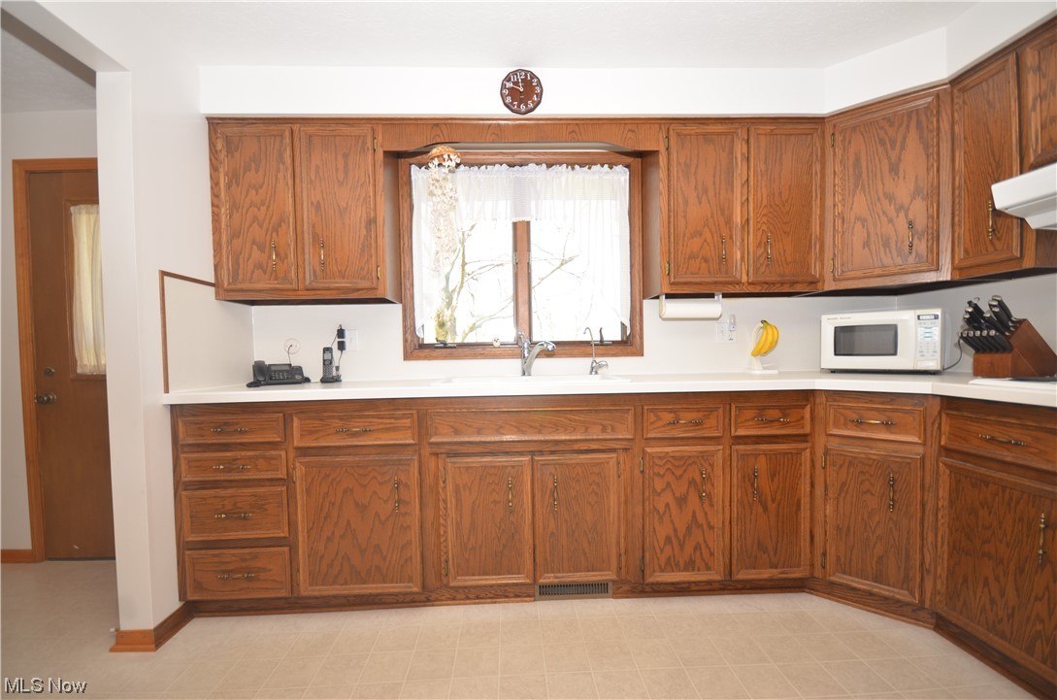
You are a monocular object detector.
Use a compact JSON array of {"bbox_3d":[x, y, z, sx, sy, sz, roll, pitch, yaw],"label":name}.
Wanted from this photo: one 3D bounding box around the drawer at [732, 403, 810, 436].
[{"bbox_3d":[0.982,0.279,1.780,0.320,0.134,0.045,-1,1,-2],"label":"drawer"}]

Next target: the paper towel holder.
[{"bbox_3d":[0.780,-0.204,2.114,0.299,0.128,0.115,-1,1,-2],"label":"paper towel holder"}]

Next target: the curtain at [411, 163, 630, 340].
[{"bbox_3d":[-0.036,-0.513,2.334,1.155,0.944,0.050,-1,1,-2],"label":"curtain"}]

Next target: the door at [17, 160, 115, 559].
[{"bbox_3d":[-2.168,0.071,2.345,0.960,2.090,0.080,-1,1,-2],"label":"door"}]

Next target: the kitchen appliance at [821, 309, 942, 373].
[{"bbox_3d":[1.712,-0.030,2.140,0.432,0.275,0.330,0,1,41],"label":"kitchen appliance"}]

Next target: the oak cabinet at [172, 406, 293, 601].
[{"bbox_3d":[-1.171,0.584,2.002,0.439,0.782,0.595,-1,1,-2],"label":"oak cabinet"}]

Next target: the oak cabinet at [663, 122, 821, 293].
[{"bbox_3d":[0.992,-0.665,2.195,0.771,0.782,0.318,-1,1,-2],"label":"oak cabinet"}]

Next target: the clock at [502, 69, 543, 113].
[{"bbox_3d":[-0.029,-1.163,1.973,0.196,0.206,0.035,-1,1,-2],"label":"clock"}]

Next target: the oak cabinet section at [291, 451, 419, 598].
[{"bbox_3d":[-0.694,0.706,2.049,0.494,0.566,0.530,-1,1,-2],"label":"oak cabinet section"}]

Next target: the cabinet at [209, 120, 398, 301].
[{"bbox_3d":[-1.053,-0.638,2.143,0.770,0.800,0.315,-1,1,-2],"label":"cabinet"}]

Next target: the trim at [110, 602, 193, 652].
[{"bbox_3d":[-1.437,1.049,1.686,0.167,0.080,0.203,-1,1,-2],"label":"trim"}]

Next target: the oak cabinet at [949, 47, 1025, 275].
[{"bbox_3d":[1.888,-0.684,1.672,0.320,0.800,0.275,-1,1,-2],"label":"oak cabinet"}]

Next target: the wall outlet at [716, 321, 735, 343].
[{"bbox_3d":[1.067,-0.091,2.363,0.121,0.115,0.012,-1,1,-2],"label":"wall outlet"}]

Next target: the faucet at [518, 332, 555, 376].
[{"bbox_3d":[0.040,0.025,2.147,0.065,0.210,0.235,-2,2,-39],"label":"faucet"}]

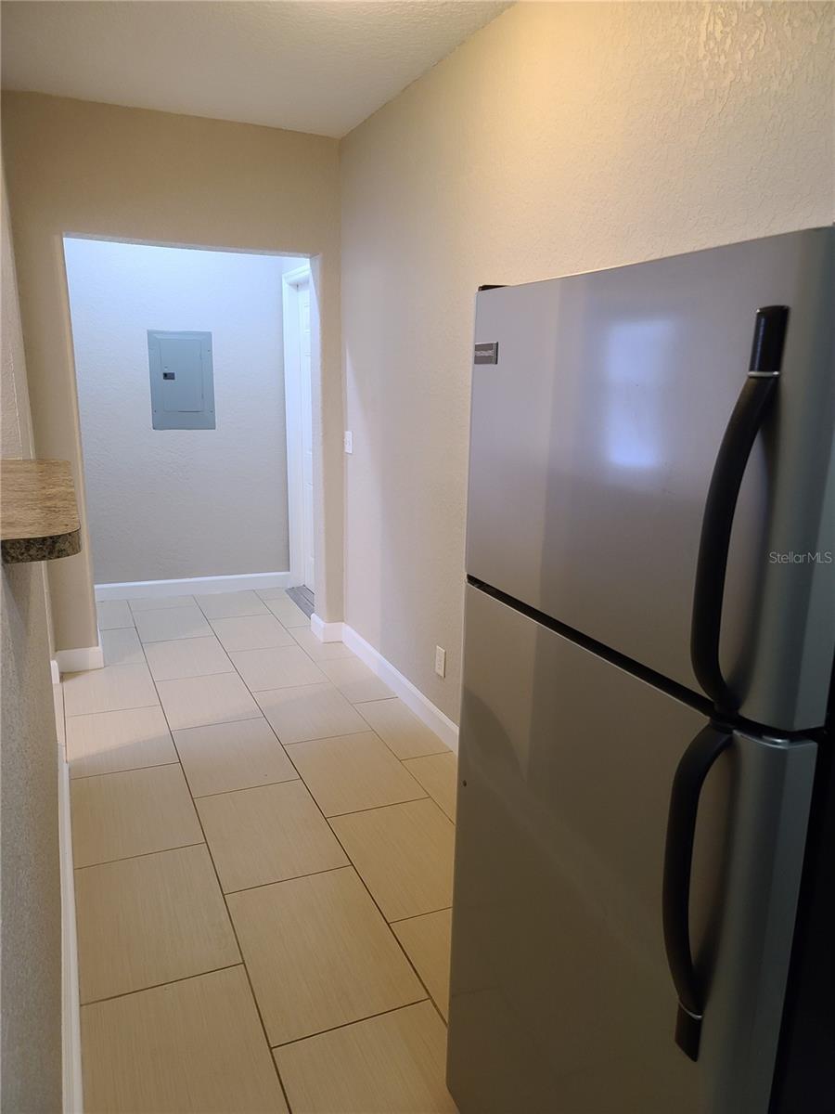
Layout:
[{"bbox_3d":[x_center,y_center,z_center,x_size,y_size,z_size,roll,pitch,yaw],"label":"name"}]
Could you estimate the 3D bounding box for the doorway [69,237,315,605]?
[{"bbox_3d":[-1.094,-0.502,4.164,1.187,2.066,0.219,-4,15,-24],"label":"doorway"}]

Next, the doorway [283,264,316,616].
[{"bbox_3d":[-0.656,-0.707,5.025,0.154,2.090,0.891,-4,15,-24],"label":"doorway"}]

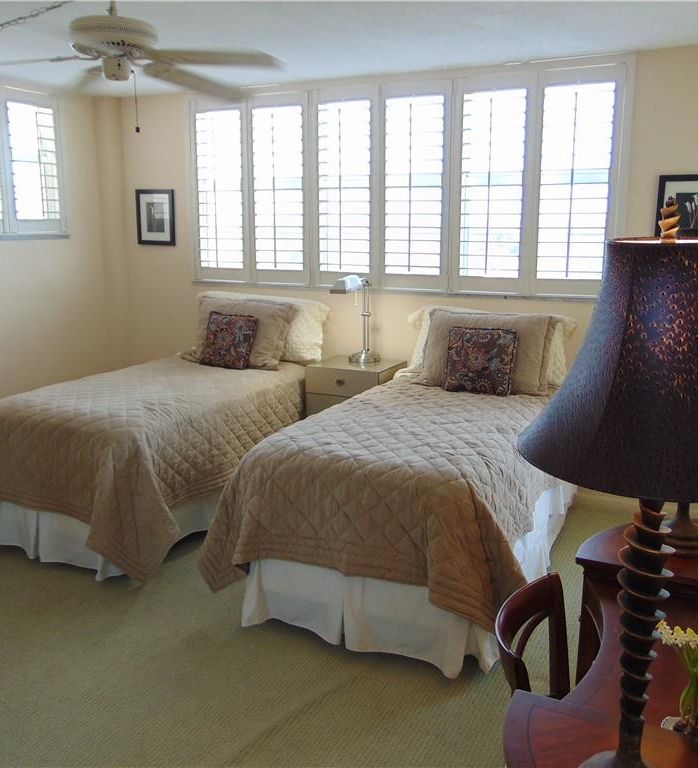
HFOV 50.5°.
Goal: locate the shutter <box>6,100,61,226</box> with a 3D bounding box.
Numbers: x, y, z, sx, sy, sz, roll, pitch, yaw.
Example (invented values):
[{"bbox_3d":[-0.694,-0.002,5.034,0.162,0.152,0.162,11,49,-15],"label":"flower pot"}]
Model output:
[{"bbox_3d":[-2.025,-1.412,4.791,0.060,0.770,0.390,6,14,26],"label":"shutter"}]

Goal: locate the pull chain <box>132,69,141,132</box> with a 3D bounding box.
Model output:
[{"bbox_3d":[-0.732,-0.967,2.534,0.020,0.199,0.020,6,13,24],"label":"pull chain"}]

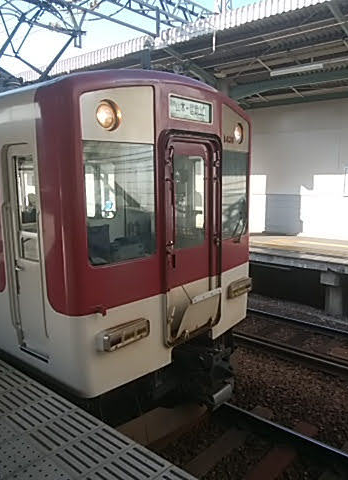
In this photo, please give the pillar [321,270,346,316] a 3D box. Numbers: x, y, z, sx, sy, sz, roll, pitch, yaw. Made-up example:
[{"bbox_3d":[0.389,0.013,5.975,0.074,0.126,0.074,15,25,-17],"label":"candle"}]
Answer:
[{"bbox_3d":[3.386,1.133,8.684,0.326,0.908,0.367,7,12,40],"label":"pillar"}]

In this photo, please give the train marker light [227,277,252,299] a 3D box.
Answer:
[{"bbox_3d":[0.802,0.577,4.936,0.112,0.140,0.490,6,11,33],"label":"train marker light"}]

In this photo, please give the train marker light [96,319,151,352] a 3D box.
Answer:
[{"bbox_3d":[-0.427,0.812,3.502,0.490,0.140,0.112,-9,12,-43],"label":"train marker light"}]

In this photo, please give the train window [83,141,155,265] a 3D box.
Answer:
[{"bbox_3d":[-0.422,-0.306,3.401,0.704,0.989,0.051,-9,12,-43],"label":"train window"}]

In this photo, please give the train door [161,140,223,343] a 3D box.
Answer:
[{"bbox_3d":[0.197,0.018,4.101,0.112,1.969,0.785,7,12,40],"label":"train door"}]

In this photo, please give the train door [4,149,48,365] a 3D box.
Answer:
[{"bbox_3d":[-1.255,0.122,3.508,0.469,1.826,0.071,7,12,40],"label":"train door"}]

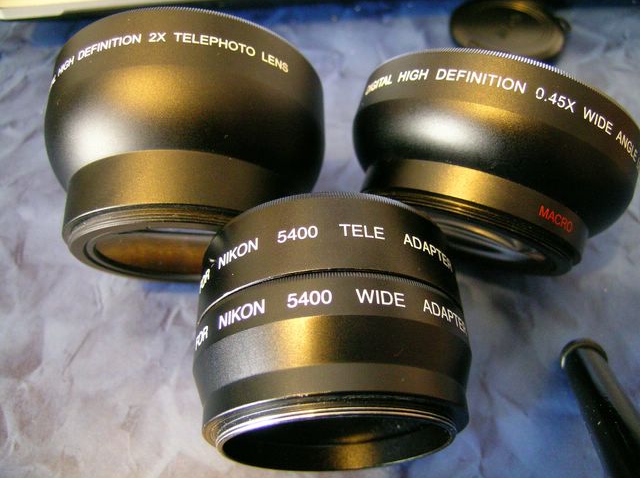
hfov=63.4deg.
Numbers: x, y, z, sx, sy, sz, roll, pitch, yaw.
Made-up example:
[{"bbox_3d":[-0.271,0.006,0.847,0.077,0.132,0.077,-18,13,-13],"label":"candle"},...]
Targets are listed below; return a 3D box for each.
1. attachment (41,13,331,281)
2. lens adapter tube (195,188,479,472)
[{"bbox_3d":[-0.033,-0.017,0.136,0.070,0.070,0.046,-1,71,-1],"label":"attachment"},{"bbox_3d":[0.002,0.024,0.114,0.059,0.059,0.041,-2,55,-1],"label":"lens adapter tube"}]

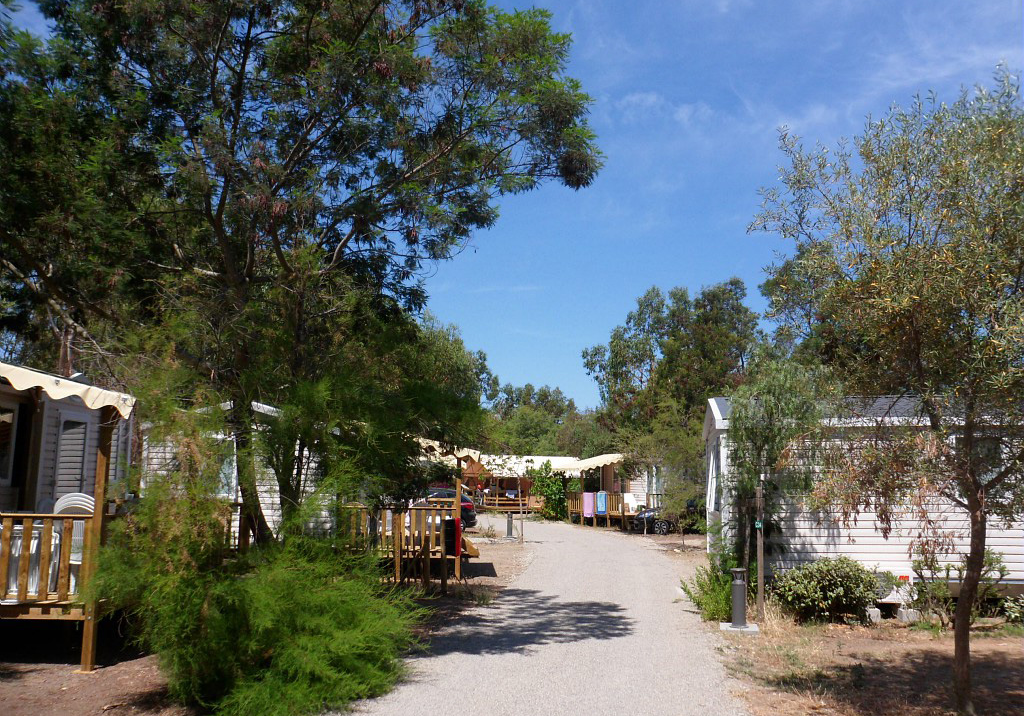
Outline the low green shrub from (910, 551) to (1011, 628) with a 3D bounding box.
[{"bbox_3d":[6.081,3.098,10.549,1.280,1.050,1.000,0,-9,0],"label":"low green shrub"}]

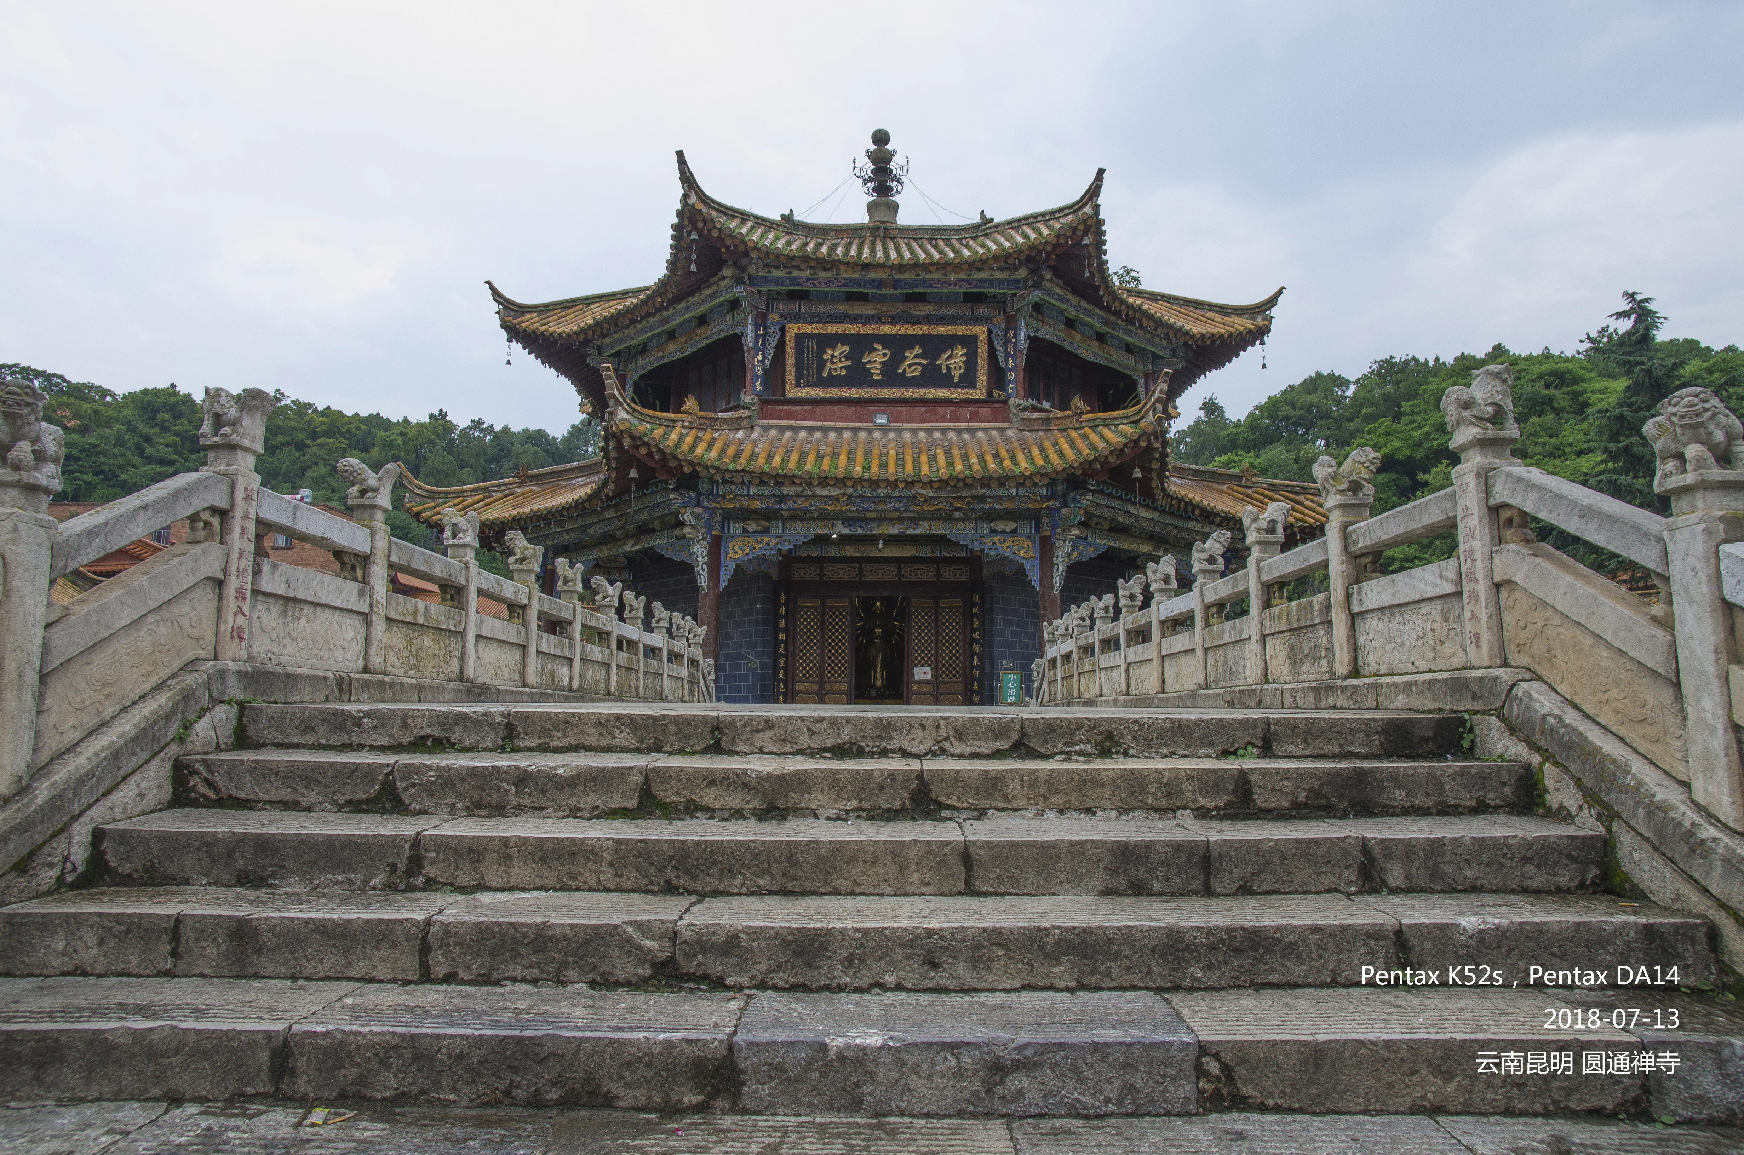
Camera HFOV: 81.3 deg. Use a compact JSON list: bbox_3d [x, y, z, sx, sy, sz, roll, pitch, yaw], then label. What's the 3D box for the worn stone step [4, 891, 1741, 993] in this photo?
[{"bbox_3d":[-0.077,0.992,2.787,4.400,0.176,0.350,0,-7,1],"label":"worn stone step"}]

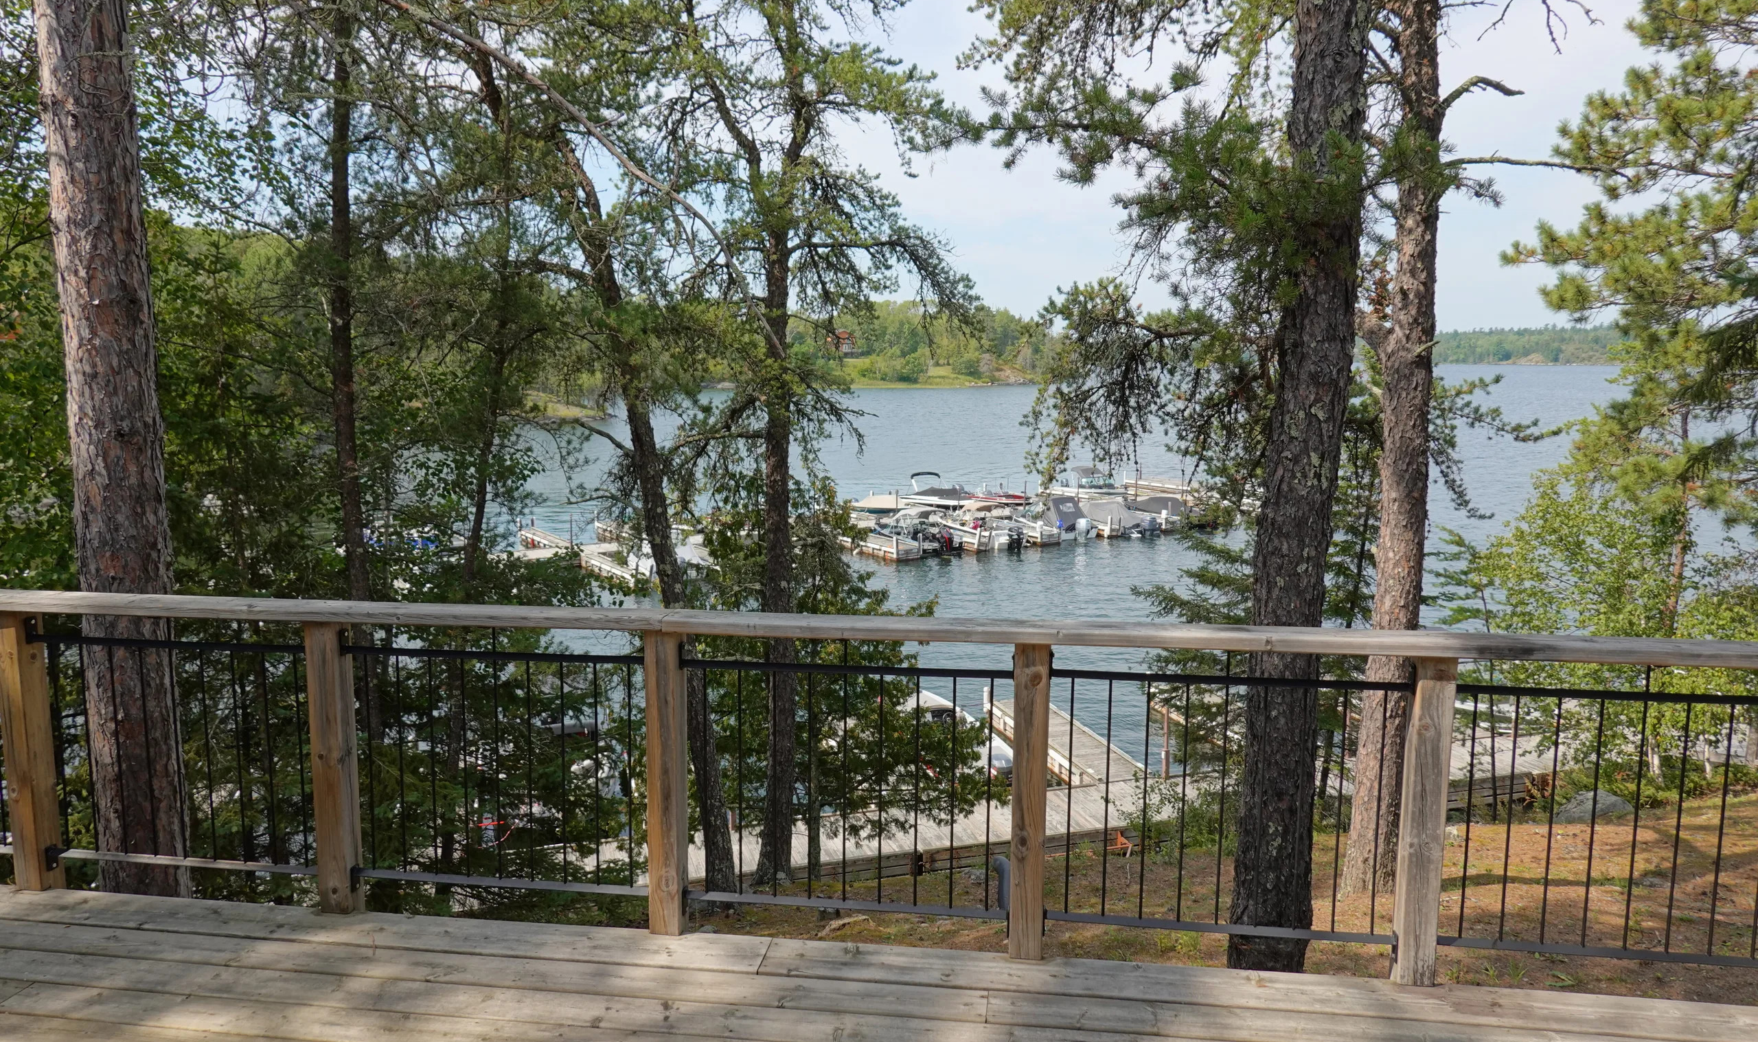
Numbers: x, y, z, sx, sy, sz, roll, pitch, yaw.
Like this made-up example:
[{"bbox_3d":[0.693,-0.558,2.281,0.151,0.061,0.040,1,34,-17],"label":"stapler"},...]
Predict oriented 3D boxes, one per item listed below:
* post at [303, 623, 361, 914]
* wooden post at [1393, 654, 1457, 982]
[{"bbox_3d":[-1.629,0.731,3.522,0.090,0.904,0.090,1,8,7],"label":"post"},{"bbox_3d":[1.457,0.795,3.139,0.090,0.904,0.090,1,8,7],"label":"wooden post"}]

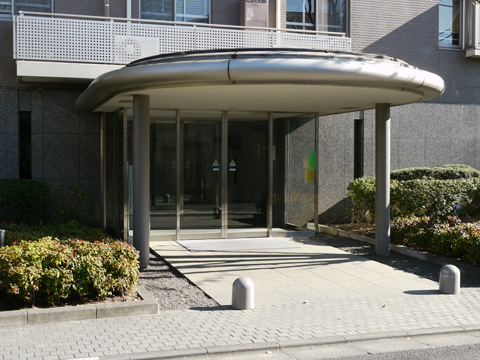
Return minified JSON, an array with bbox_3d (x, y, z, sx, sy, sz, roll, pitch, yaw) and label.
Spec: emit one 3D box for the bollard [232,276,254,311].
[{"bbox_3d":[0.024,1.120,6.964,0.220,0.310,0.220,0,2,0],"label":"bollard"}]

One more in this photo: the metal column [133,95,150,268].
[{"bbox_3d":[-1.336,0.019,9.411,0.215,2.310,0.215,0,2,-18],"label":"metal column"}]

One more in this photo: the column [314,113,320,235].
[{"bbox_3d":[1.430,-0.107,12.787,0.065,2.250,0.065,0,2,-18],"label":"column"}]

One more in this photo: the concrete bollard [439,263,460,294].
[{"bbox_3d":[2.323,1.094,7.729,0.220,0.305,0.220,0,2,-18],"label":"concrete bollard"}]

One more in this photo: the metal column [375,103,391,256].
[{"bbox_3d":[2.183,-0.009,10.595,0.215,2.310,0.215,0,2,0],"label":"metal column"}]

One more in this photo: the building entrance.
[{"bbox_3d":[-0.591,-0.088,12.172,2.410,2.250,0.250,0,2,-18],"label":"building entrance"}]

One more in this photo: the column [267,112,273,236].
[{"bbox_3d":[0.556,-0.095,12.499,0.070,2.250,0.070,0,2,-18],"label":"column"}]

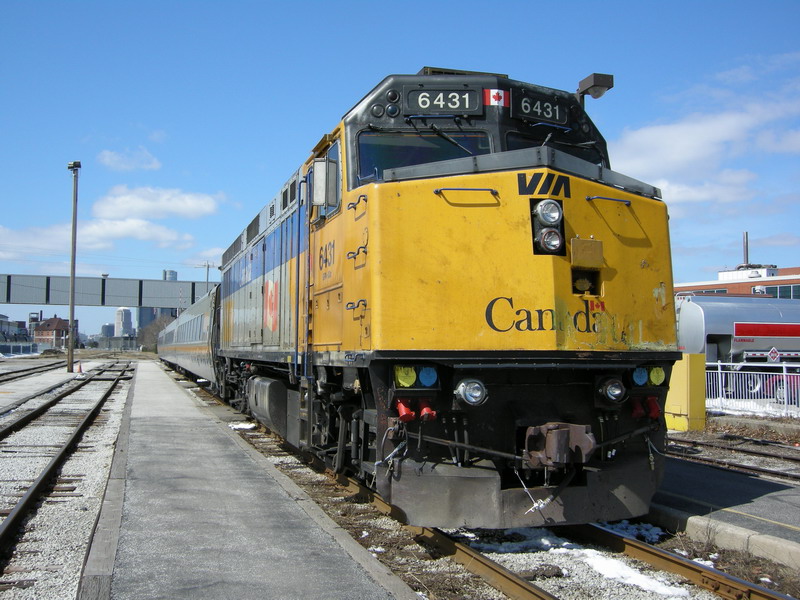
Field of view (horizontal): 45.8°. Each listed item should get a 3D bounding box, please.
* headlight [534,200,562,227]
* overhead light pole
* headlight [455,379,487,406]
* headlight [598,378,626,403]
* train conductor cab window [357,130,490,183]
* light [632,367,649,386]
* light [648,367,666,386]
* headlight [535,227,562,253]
[{"bbox_3d":[1.292,-0.752,8.264,0.225,0.225,0.130,1,-3,-15],"label":"headlight"},{"bbox_3d":[-23.159,-2.417,67.393,0.930,15.080,0.700,1,-3,-15],"label":"overhead light pole"},{"bbox_3d":[0.619,0.792,8.136,0.235,0.225,0.150,1,-3,-15],"label":"headlight"},{"bbox_3d":[1.895,0.808,8.485,0.225,0.225,0.150,1,-3,-15],"label":"headlight"},{"bbox_3d":[0.252,-1.420,9.469,1.330,0.560,0.060,0,-6,4],"label":"train conductor cab window"},{"bbox_3d":[2.210,0.705,8.738,0.165,0.170,0.070,1,-3,-15],"label":"light"},{"bbox_3d":[2.378,0.709,8.784,0.165,0.170,0.070,1,-3,-15],"label":"light"},{"bbox_3d":[1.296,-0.508,8.237,0.215,0.215,0.130,1,-3,-15],"label":"headlight"}]

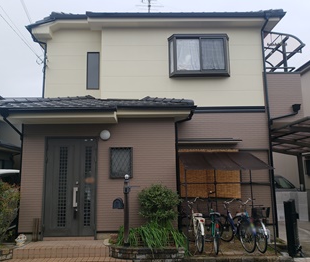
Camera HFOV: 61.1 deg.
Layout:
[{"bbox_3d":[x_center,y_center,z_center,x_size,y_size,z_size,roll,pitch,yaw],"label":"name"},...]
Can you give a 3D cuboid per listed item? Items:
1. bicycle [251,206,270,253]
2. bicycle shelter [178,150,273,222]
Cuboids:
[{"bbox_3d":[2.204,2.071,5.929,0.570,1.040,1.750,0,-7,-7],"label":"bicycle"},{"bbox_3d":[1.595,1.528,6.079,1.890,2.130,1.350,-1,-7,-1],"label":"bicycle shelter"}]

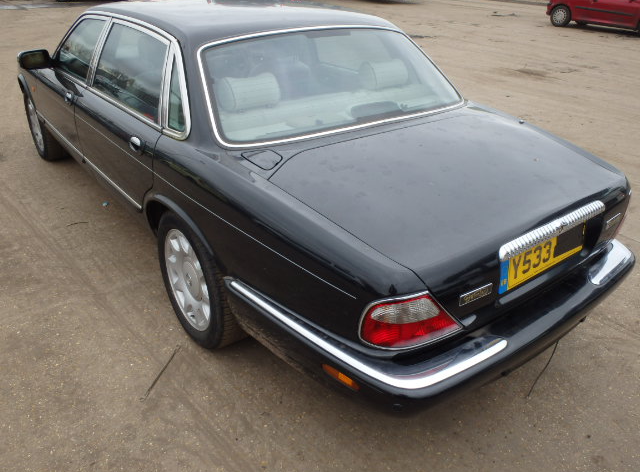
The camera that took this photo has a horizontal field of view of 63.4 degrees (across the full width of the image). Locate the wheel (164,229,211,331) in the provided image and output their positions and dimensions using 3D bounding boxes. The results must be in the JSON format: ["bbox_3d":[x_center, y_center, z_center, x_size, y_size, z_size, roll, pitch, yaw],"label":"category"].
[{"bbox_3d":[-0.536,0.180,2.369,0.170,0.470,0.470,-19,34,-33],"label":"wheel"}]

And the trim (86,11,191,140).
[{"bbox_3d":[-0.879,-0.804,2.476,0.100,0.420,1.500,11,15,-44],"label":"trim"}]

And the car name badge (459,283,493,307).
[{"bbox_3d":[0.464,0.176,1.546,0.134,0.037,0.012,-16,23,-28],"label":"car name badge"}]

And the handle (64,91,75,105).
[{"bbox_3d":[-1.463,-0.805,3.030,0.045,0.070,0.150,-19,34,-33],"label":"handle"}]

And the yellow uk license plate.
[{"bbox_3d":[0.785,0.067,1.805,0.520,0.111,0.012,-19,24,-33],"label":"yellow uk license plate"}]

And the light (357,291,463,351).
[{"bbox_3d":[0.253,0.219,1.453,0.310,0.170,0.150,-12,31,-25],"label":"light"}]

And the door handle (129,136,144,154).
[{"bbox_3d":[-0.805,-0.396,2.274,0.045,0.070,0.150,-19,34,-33],"label":"door handle"}]

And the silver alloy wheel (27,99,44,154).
[{"bbox_3d":[-2.357,-0.968,4.452,0.170,0.470,0.470,-19,34,-33],"label":"silver alloy wheel"}]

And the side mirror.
[{"bbox_3d":[-1.810,-1.121,3.279,0.200,0.125,0.120,-19,34,-33],"label":"side mirror"}]

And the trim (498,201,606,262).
[{"bbox_3d":[0.796,-0.036,1.738,0.640,0.058,0.050,-19,34,-33],"label":"trim"}]

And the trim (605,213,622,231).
[{"bbox_3d":[1.139,-0.050,2.011,0.134,0.037,0.012,-21,26,-38],"label":"trim"}]

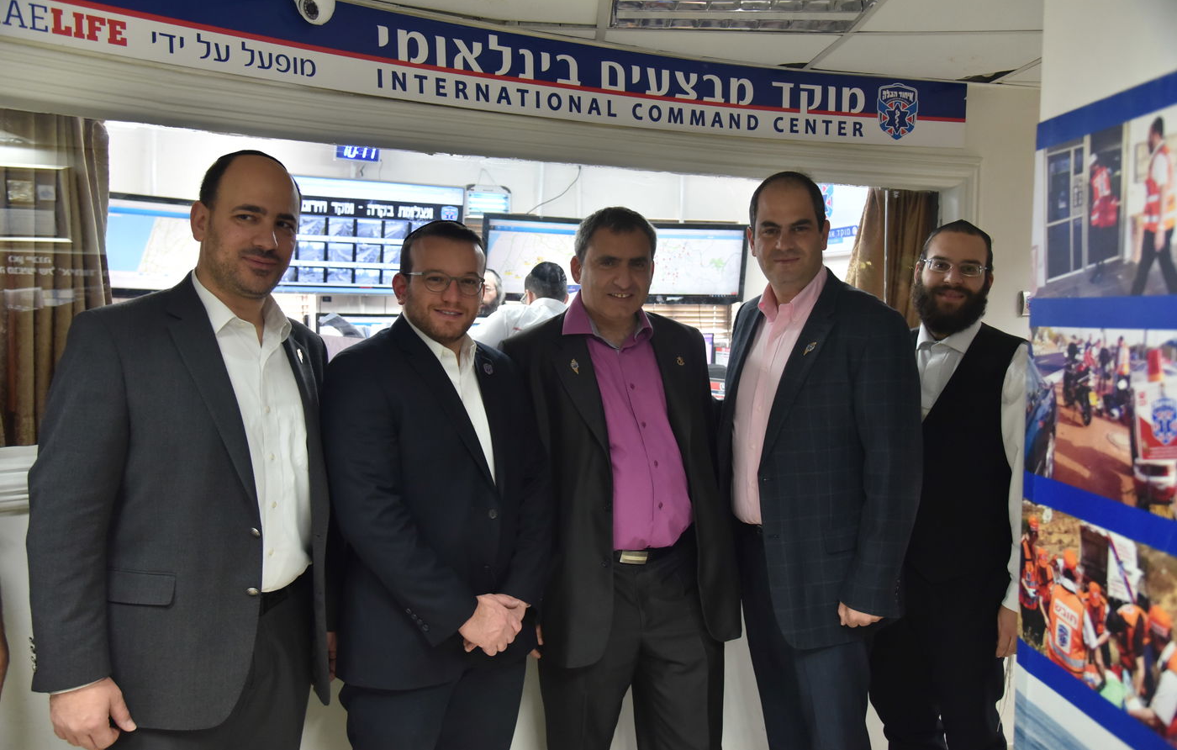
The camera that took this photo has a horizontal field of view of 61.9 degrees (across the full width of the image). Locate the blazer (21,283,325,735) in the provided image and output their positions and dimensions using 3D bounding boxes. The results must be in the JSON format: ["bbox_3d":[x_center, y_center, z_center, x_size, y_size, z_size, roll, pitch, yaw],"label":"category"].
[{"bbox_3d":[-0.692,0.196,1.690,0.530,0.720,0.320,-1,3,-42],"label":"blazer"}]

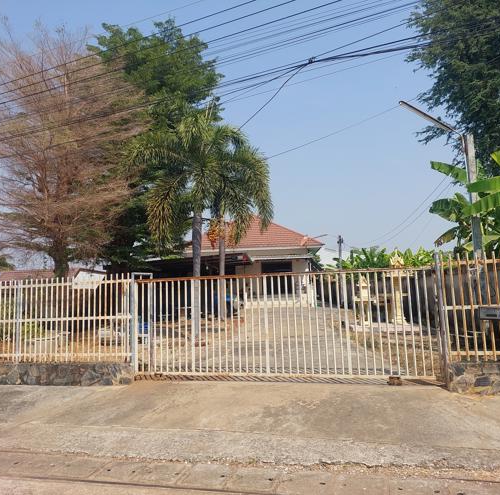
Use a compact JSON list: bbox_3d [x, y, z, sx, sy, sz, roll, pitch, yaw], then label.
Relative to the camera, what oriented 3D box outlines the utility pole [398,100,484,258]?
[{"bbox_3d":[2.936,-0.219,6.467,1.610,3.810,0.200,2,-8,-27],"label":"utility pole"}]

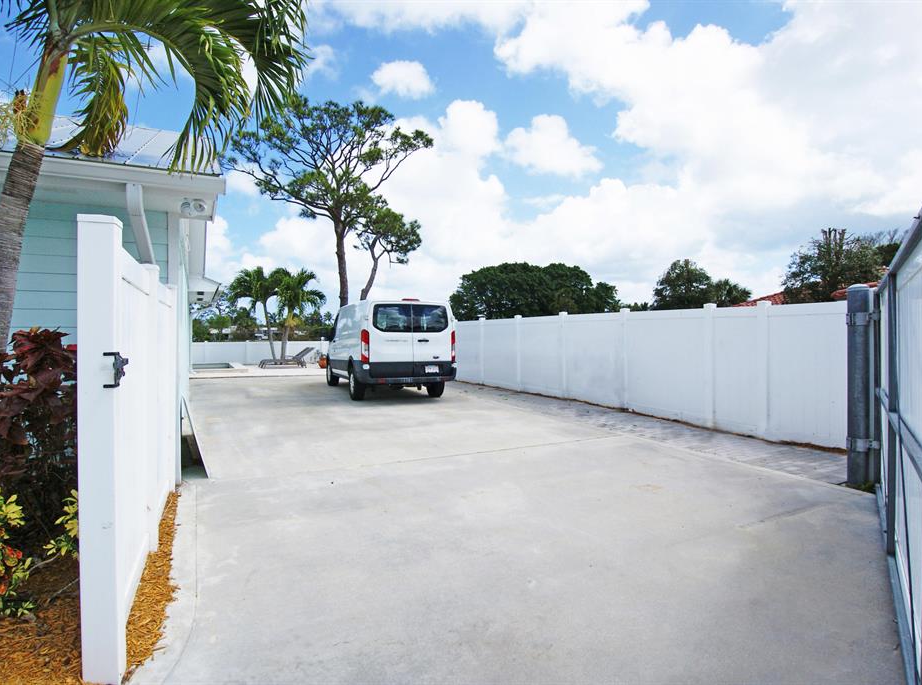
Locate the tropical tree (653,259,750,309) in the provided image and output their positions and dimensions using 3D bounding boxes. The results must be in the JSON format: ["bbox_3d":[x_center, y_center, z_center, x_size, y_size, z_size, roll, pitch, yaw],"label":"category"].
[{"bbox_3d":[17.347,-3.549,33.000,7.000,7.000,6.000,0,1,28],"label":"tropical tree"}]

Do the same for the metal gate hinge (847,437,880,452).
[{"bbox_3d":[3.905,0.990,4.420,0.250,0.115,0.190,0,1,41],"label":"metal gate hinge"}]

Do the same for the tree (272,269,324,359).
[{"bbox_3d":[-7.500,-1.193,20.900,2.600,4.450,2.600,0,0,-20],"label":"tree"}]

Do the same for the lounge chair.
[{"bbox_3d":[-7.180,0.631,18.800,2.000,0.880,0.750,0,1,-30],"label":"lounge chair"}]

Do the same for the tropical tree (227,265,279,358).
[{"bbox_3d":[-9.427,-1.239,20.900,2.600,4.500,2.600,0,1,-24],"label":"tropical tree"}]

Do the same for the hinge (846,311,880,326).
[{"bbox_3d":[3.905,-0.228,4.420,0.250,0.115,0.190,0,1,41],"label":"hinge"}]

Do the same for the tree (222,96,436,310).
[{"bbox_3d":[-7.018,-6.023,24.500,10.300,14.200,9.500,0,0,-16],"label":"tree"}]

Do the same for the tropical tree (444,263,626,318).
[{"bbox_3d":[6.868,-3.411,42.000,15.000,8.300,11.000,0,0,9],"label":"tropical tree"}]

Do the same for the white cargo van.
[{"bbox_3d":[-2.100,0.180,11.750,2.100,2.090,5.650,0,1,-24],"label":"white cargo van"}]

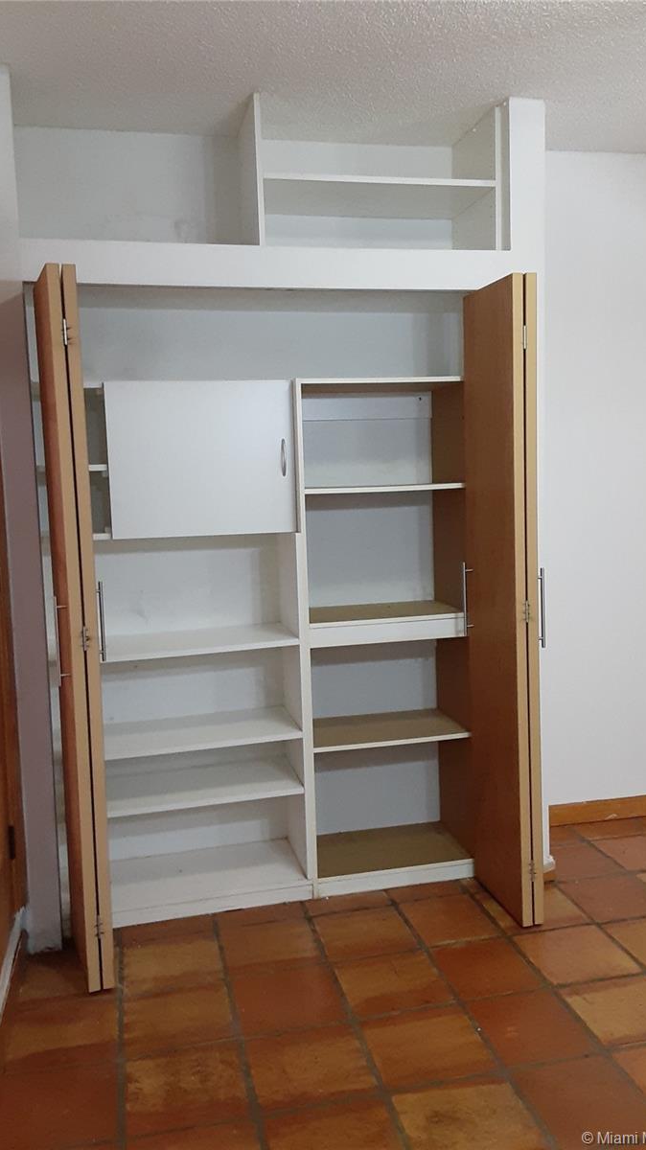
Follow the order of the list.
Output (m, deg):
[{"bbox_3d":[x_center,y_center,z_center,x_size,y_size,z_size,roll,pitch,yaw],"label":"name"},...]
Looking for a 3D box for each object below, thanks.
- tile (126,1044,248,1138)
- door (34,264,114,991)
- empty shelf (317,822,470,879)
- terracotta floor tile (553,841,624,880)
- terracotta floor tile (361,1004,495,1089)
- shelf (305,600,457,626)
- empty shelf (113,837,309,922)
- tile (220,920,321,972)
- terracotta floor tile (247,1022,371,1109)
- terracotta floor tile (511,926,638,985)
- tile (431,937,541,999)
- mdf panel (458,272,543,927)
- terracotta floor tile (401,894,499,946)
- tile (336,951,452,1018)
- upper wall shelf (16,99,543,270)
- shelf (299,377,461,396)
[{"bbox_3d":[-0.332,1.248,2.182,0.286,0.013,0.283,-3,6,-12],"label":"tile"},{"bbox_3d":[-0.741,0.166,2.691,0.091,2.029,0.371,-4,6,-19],"label":"door"},{"bbox_3d":[0.224,1.045,3.405,0.575,0.019,0.378,-3,6,-12],"label":"empty shelf"},{"bbox_3d":[0.885,1.034,3.214,0.268,0.015,0.268,-3,6,-12],"label":"terracotta floor tile"},{"bbox_3d":[0.254,1.184,2.244,0.281,0.015,0.279,-3,6,-12],"label":"terracotta floor tile"},{"bbox_3d":[0.195,0.147,3.320,0.575,0.019,0.378,-3,6,-12],"label":"shelf"},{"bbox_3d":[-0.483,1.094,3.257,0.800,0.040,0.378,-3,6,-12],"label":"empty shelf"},{"bbox_3d":[-0.161,1.145,2.752,0.283,0.015,0.278,-3,6,-12],"label":"tile"},{"bbox_3d":[-0.031,1.170,2.136,0.268,0.015,0.268,-3,6,-12],"label":"terracotta floor tile"},{"bbox_3d":[0.747,1.125,2.646,0.280,0.015,0.276,-3,6,-12],"label":"terracotta floor tile"},{"bbox_3d":[0.468,1.140,2.592,0.270,0.015,0.278,-3,6,-12],"label":"tile"},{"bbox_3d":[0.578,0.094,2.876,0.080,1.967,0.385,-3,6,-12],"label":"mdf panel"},{"bbox_3d":[0.398,1.090,2.810,0.258,0.015,0.268,-3,6,-12],"label":"terracotta floor tile"},{"bbox_3d":[0.191,1.156,2.532,0.280,0.015,0.284,-3,6,-12],"label":"tile"},{"bbox_3d":[-0.117,-1.178,2.879,1.599,0.572,0.440,-3,6,-12],"label":"upper wall shelf"},{"bbox_3d":[0.169,-0.679,3.241,0.575,0.019,0.378,-3,6,-12],"label":"shelf"}]

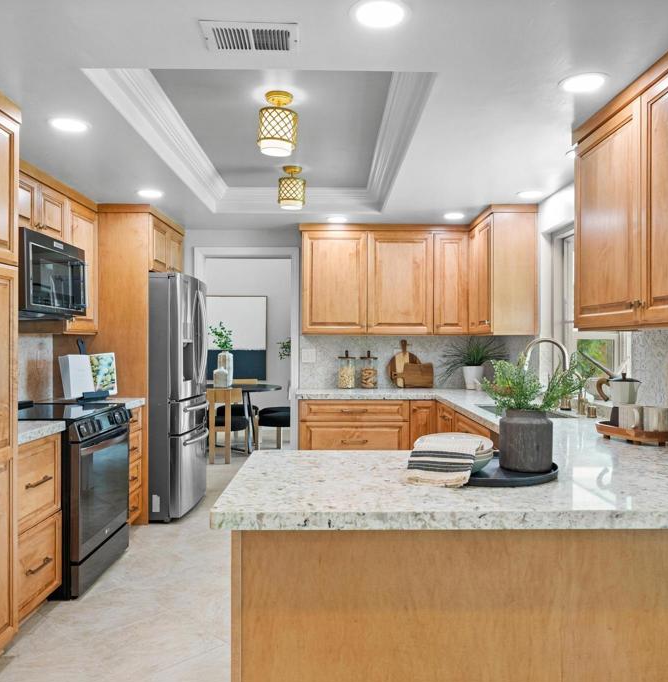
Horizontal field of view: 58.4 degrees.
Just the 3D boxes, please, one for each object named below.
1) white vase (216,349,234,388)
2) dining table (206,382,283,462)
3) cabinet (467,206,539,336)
[{"bbox_3d":[-1.345,0.346,7.430,0.200,0.445,0.200,0,0,0],"label":"white vase"},{"bbox_3d":[-1.231,0.940,7.242,1.200,0.750,1.200,0,0,0],"label":"dining table"},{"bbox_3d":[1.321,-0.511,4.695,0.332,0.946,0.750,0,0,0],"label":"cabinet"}]

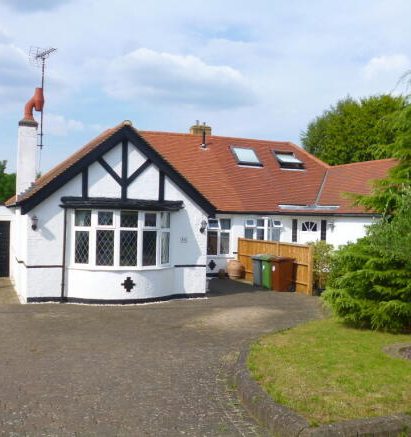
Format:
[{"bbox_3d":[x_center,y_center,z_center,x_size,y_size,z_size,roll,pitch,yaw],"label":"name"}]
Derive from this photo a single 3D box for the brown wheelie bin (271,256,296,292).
[{"bbox_3d":[2.411,1.772,17.308,0.700,1.080,0.580,1,0,-23],"label":"brown wheelie bin"}]

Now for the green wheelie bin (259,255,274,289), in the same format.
[{"bbox_3d":[2.200,1.766,17.870,0.700,1.080,0.580,1,0,-23],"label":"green wheelie bin"}]

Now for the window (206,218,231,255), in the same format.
[{"bbox_3d":[0.486,0.719,20.937,1.050,1.420,0.120,1,0,-22],"label":"window"}]

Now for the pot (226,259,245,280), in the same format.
[{"bbox_3d":[1.124,1.911,20.565,0.660,0.740,0.660,1,0,0],"label":"pot"}]

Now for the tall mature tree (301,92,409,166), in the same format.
[{"bbox_3d":[10.022,-2.943,36.000,7.500,10.690,7.300,1,0,0],"label":"tall mature tree"}]

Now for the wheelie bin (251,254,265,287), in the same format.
[{"bbox_3d":[1.993,1.760,18.422,0.700,1.080,0.580,1,0,-23],"label":"wheelie bin"}]

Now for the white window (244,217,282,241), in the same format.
[{"bbox_3d":[2.336,0.524,21.700,1.720,1.120,0.150,1,0,-22],"label":"white window"}]

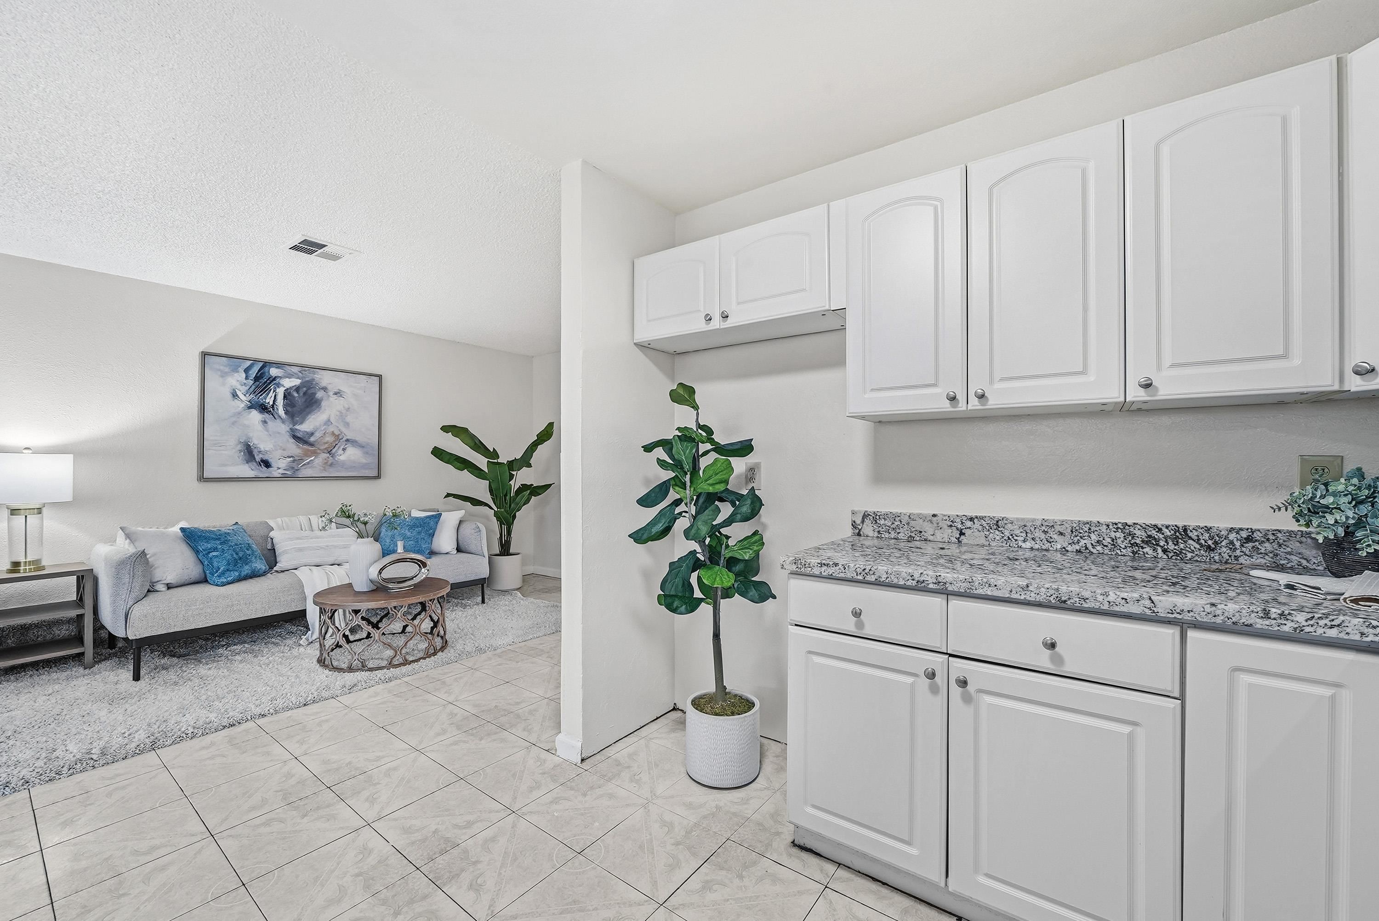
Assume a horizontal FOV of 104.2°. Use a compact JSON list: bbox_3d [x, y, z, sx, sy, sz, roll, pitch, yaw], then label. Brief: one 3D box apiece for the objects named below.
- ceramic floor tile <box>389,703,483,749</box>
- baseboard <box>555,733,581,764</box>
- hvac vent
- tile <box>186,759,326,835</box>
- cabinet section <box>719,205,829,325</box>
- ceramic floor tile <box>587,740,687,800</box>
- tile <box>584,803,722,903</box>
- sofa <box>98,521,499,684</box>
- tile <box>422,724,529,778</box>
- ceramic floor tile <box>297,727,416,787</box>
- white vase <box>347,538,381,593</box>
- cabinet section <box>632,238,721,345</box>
[{"bbox_3d":[-1.173,1.229,2.486,0.331,0.010,0.331,0,-1,37],"label":"ceramic floor tile"},{"bbox_3d":[-0.486,1.174,2.187,0.127,0.088,0.016,0,0,37],"label":"baseboard"},{"bbox_3d":[-2.102,-1.202,3.086,0.250,0.020,0.300,0,-1,37],"label":"hvac vent"},{"bbox_3d":[-1.567,1.218,1.953,0.330,0.010,0.330,0,0,37],"label":"tile"},{"bbox_3d":[0.396,-0.720,2.158,0.461,0.378,0.300,0,0,36],"label":"cabinet section"},{"bbox_3d":[-0.175,1.228,2.155,0.331,0.010,0.331,0,-1,37],"label":"ceramic floor tile"},{"bbox_3d":[-0.106,1.204,1.667,0.325,0.010,0.325,0,-1,37],"label":"tile"},{"bbox_3d":[-2.710,0.841,3.980,0.820,0.770,2.220,0,-1,37],"label":"sofa"},{"bbox_3d":[-0.890,1.211,2.251,0.325,0.010,0.325,0,-1,37],"label":"tile"},{"bbox_3d":[-1.364,1.220,2.210,0.330,0.010,0.330,0,0,37],"label":"ceramic floor tile"},{"bbox_3d":[-2.030,0.655,3.370,0.177,0.315,0.177,0,0,37],"label":"white vase"},{"bbox_3d":[0.021,-0.722,2.430,0.462,0.378,0.300,0,0,36],"label":"cabinet section"}]

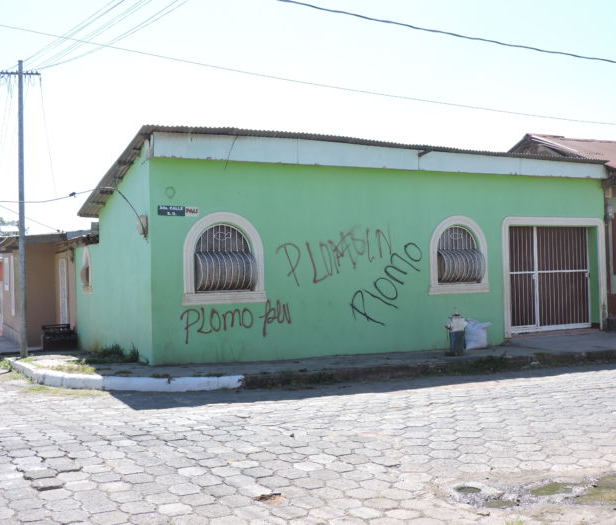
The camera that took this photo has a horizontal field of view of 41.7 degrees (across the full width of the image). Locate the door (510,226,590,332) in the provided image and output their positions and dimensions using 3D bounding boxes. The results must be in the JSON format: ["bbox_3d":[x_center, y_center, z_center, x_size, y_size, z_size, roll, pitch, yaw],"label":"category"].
[{"bbox_3d":[4.743,0.328,16.020,2.220,2.050,0.100,-1,-1,-27],"label":"door"}]

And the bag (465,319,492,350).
[{"bbox_3d":[3.069,1.300,14.602,0.460,0.560,0.280,-1,-1,-27],"label":"bag"}]

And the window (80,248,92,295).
[{"bbox_3d":[-4.544,0.171,16.638,0.220,0.980,0.900,-1,-1,-25],"label":"window"}]

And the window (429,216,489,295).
[{"bbox_3d":[2.725,-0.139,14.716,1.360,1.420,0.240,-1,-1,-27],"label":"window"}]

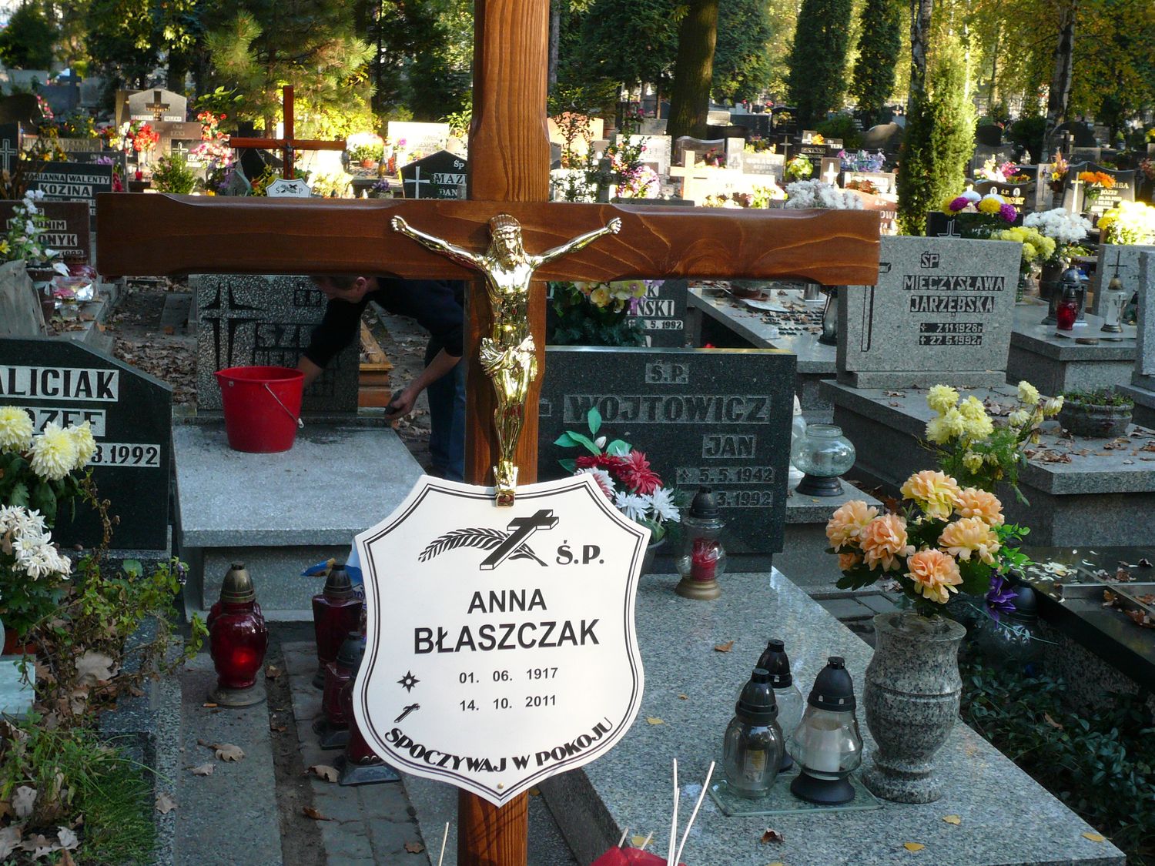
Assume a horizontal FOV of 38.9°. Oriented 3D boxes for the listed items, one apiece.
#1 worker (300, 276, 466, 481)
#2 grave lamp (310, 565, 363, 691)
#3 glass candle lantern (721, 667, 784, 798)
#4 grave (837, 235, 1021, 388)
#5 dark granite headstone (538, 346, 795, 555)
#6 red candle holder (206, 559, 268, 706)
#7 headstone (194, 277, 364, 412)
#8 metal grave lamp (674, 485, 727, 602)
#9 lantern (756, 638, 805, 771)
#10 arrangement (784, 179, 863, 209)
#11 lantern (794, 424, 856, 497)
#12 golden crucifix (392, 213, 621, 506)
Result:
[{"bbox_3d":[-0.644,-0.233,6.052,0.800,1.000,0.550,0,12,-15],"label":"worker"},{"bbox_3d":[-0.621,0.488,4.249,0.140,0.313,0.140,0,12,-15],"label":"grave lamp"},{"bbox_3d":[0.302,0.499,2.754,0.099,0.208,0.099,3,11,-1],"label":"glass candle lantern"},{"bbox_3d":[1.665,-0.570,7.750,0.791,0.693,0.200,0,11,-15],"label":"grave"},{"bbox_3d":[0.159,0.053,4.520,0.880,0.570,0.095,0,12,-15],"label":"dark granite headstone"},{"bbox_3d":[-0.846,0.492,4.080,0.150,0.348,0.150,0,12,-15],"label":"red candle holder"},{"bbox_3d":[-1.099,-0.328,6.021,0.585,0.510,0.080,0,12,-15],"label":"headstone"},{"bbox_3d":[0.339,0.289,4.402,0.132,0.292,0.132,3,12,-1],"label":"metal grave lamp"},{"bbox_3d":[0.389,0.539,3.270,0.127,0.262,0.127,0,12,-15],"label":"lantern"},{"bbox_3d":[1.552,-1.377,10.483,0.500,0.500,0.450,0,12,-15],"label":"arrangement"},{"bbox_3d":[0.811,0.089,5.389,0.208,0.212,0.208,0,12,-15],"label":"lantern"},{"bbox_3d":[-0.070,-0.071,1.640,0.234,0.293,0.055,0,11,-13],"label":"golden crucifix"}]

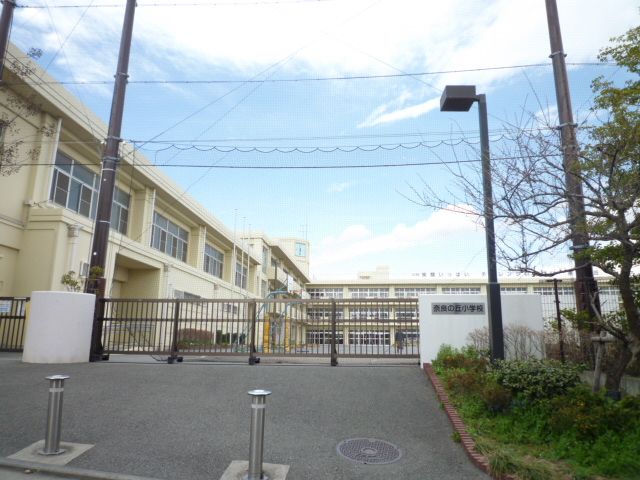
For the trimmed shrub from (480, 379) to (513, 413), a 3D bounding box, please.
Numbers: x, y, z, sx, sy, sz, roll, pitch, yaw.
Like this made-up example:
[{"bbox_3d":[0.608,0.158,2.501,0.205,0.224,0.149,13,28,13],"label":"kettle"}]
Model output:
[{"bbox_3d":[2.549,2.246,6.675,0.460,0.480,0.450,1,-13,0],"label":"trimmed shrub"}]

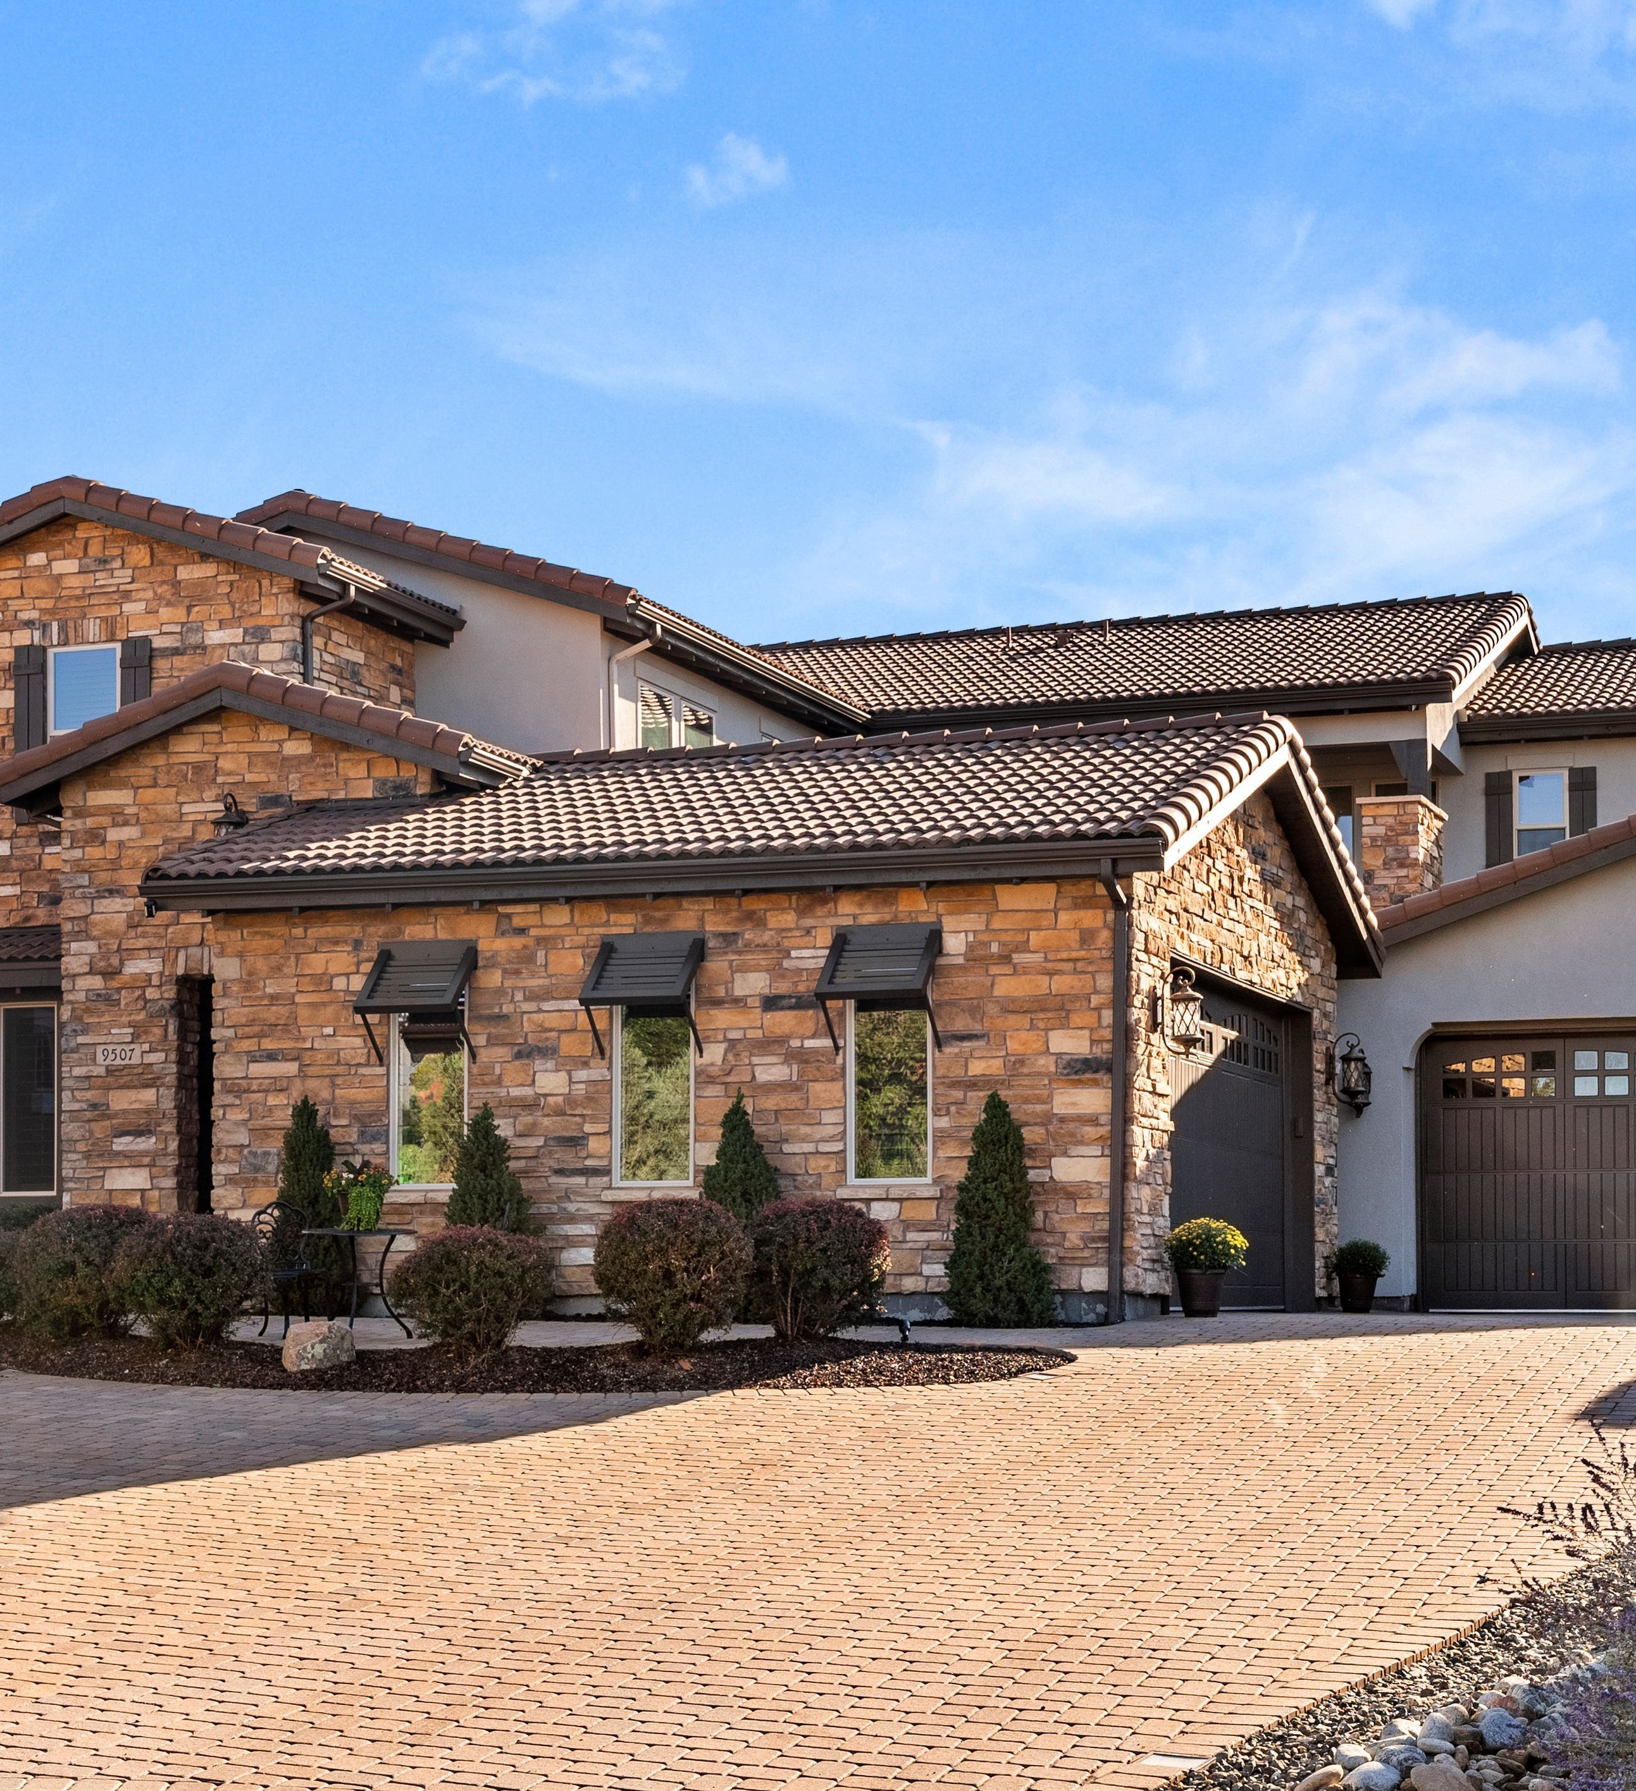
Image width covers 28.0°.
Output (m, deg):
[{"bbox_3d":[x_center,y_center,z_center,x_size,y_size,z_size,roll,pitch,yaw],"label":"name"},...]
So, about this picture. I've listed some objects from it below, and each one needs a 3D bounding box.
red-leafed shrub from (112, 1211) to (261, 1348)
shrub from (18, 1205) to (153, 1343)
[{"bbox_3d":[-3.916,2.398,20.400,0.930,0.840,0.920,0,-2,0],"label":"red-leafed shrub"},{"bbox_3d":[-4.696,2.415,21.000,0.900,0.880,0.900,0,-2,0],"label":"shrub"}]

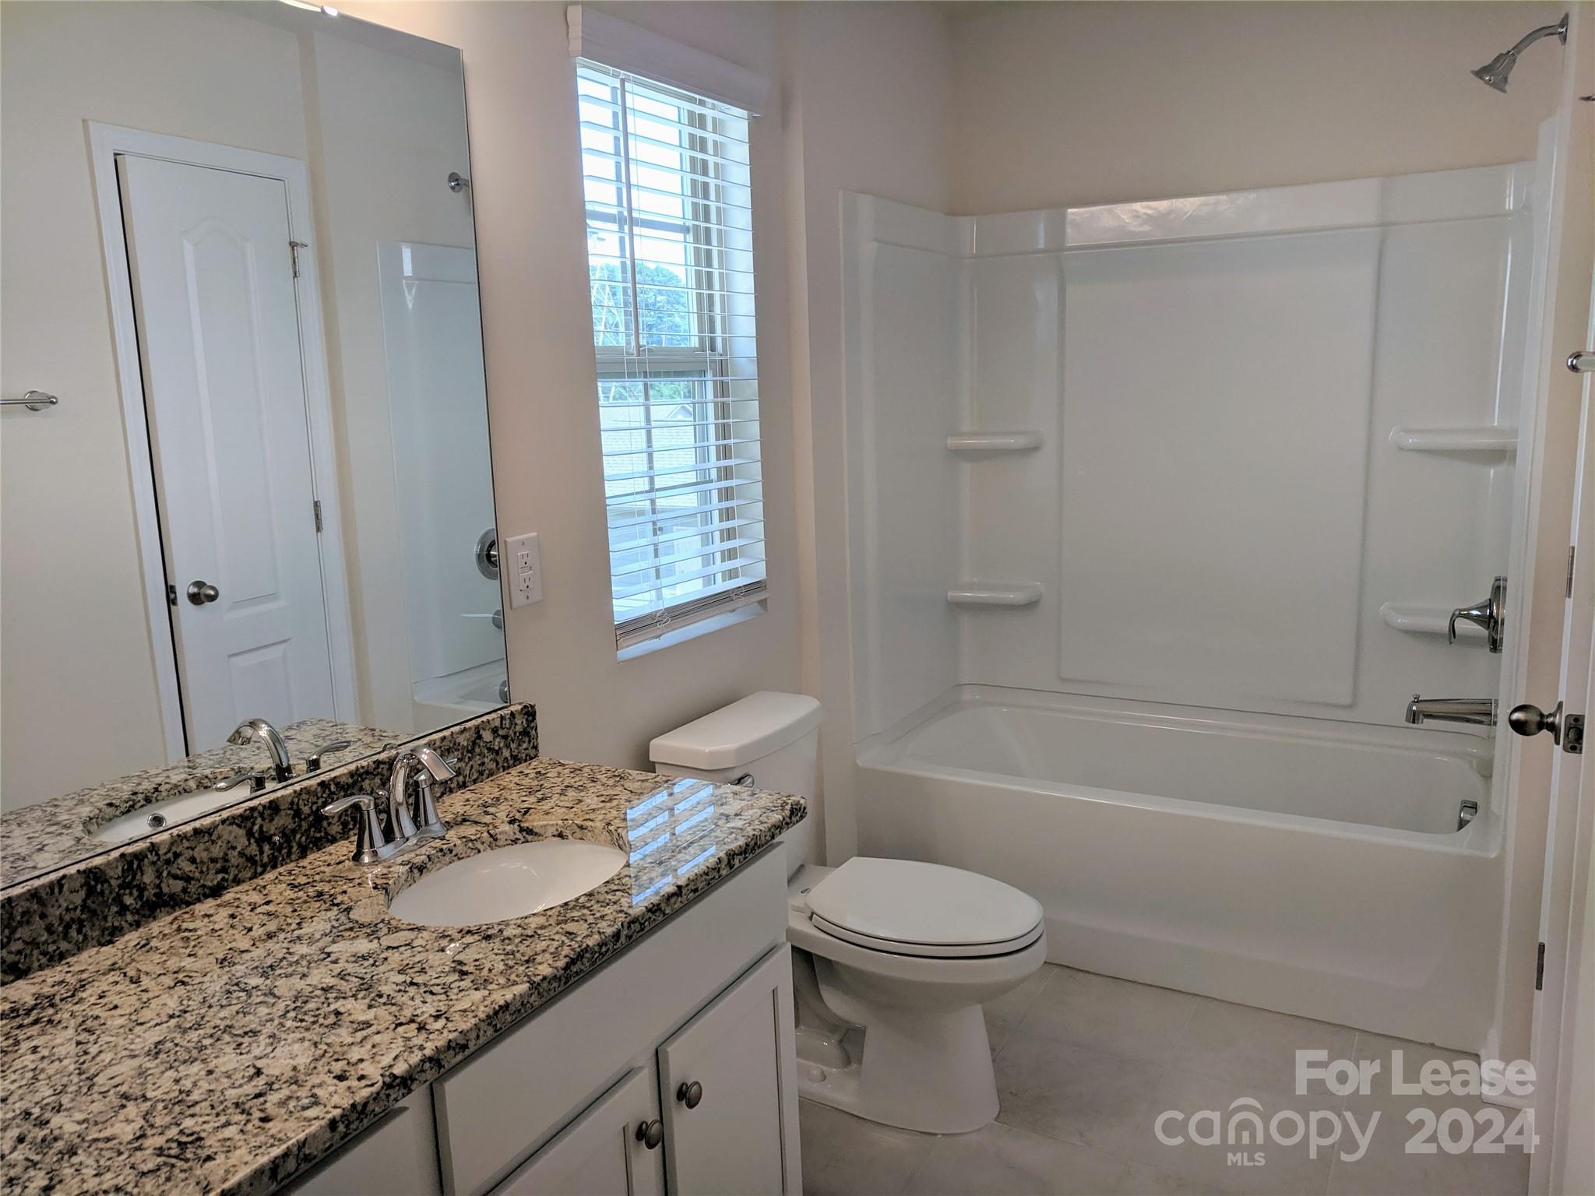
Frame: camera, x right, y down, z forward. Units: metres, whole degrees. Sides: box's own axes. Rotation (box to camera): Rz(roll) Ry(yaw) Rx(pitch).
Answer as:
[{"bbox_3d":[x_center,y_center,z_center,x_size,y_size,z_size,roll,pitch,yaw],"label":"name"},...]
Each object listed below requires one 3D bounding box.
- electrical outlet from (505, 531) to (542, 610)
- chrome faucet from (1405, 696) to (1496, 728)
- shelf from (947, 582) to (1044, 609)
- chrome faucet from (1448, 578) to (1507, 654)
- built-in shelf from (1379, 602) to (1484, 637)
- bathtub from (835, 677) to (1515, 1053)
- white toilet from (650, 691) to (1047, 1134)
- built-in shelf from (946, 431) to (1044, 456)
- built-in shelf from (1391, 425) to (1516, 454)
[{"bbox_3d":[-0.471,-0.047,2.073,0.009,0.122,0.077,4,12,29],"label":"electrical outlet"},{"bbox_3d":[1.502,0.252,2.752,0.182,0.071,0.060,4,12,29],"label":"chrome faucet"},{"bbox_3d":[0.597,-0.012,3.615,0.264,0.044,0.110,4,12,29],"label":"shelf"},{"bbox_3d":[1.531,0.036,2.692,0.108,0.174,0.174,4,12,29],"label":"chrome faucet"},{"bbox_3d":[1.626,0.059,3.037,0.279,0.045,0.115,4,12,29],"label":"built-in shelf"},{"bbox_3d":[0.990,0.614,3.147,1.490,0.485,0.760,4,12,29],"label":"bathtub"},{"bbox_3d":[0.139,0.637,2.460,0.747,0.740,0.435,4,12,29],"label":"white toilet"},{"bbox_3d":[0.581,-0.465,3.533,0.262,0.044,0.110,4,12,29],"label":"built-in shelf"},{"bbox_3d":[1.613,-0.397,2.956,0.277,0.044,0.110,4,12,29],"label":"built-in shelf"}]

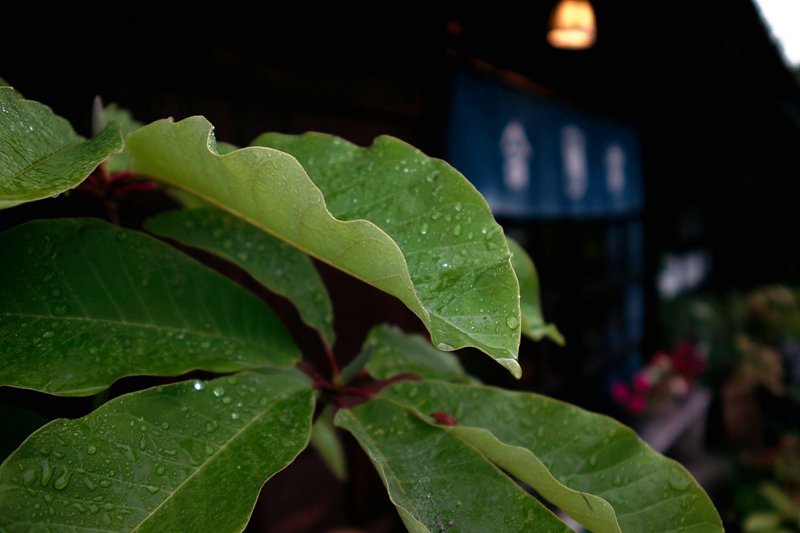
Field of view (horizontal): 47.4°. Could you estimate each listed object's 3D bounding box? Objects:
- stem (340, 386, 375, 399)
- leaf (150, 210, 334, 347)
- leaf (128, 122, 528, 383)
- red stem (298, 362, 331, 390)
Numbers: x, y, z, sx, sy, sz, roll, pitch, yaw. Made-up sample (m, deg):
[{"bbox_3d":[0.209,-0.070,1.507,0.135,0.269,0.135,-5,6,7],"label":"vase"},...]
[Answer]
[{"bbox_3d":[-0.028,0.082,0.593,0.025,0.005,0.005,8,0,26],"label":"stem"},{"bbox_3d":[-0.106,-0.008,0.663,0.196,0.030,0.073,31,31,27],"label":"leaf"},{"bbox_3d":[-0.031,-0.038,0.523,0.281,0.074,0.107,26,14,25],"label":"leaf"},{"bbox_3d":[-0.056,0.072,0.598,0.025,0.005,0.005,37,0,-12],"label":"red stem"}]

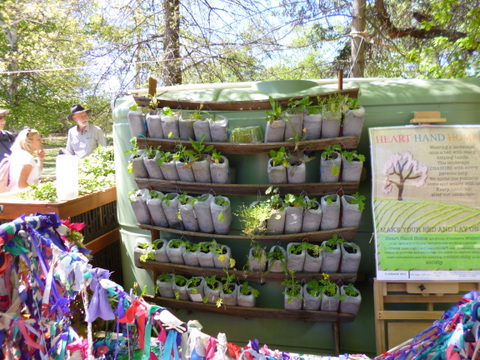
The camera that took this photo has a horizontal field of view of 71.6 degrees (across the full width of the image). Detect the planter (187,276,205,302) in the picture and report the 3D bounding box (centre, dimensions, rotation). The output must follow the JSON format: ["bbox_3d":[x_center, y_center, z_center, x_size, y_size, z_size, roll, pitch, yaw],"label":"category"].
[{"bbox_3d":[-0.250,0.620,1.875,0.082,0.136,0.082,0,4,11],"label":"planter"}]

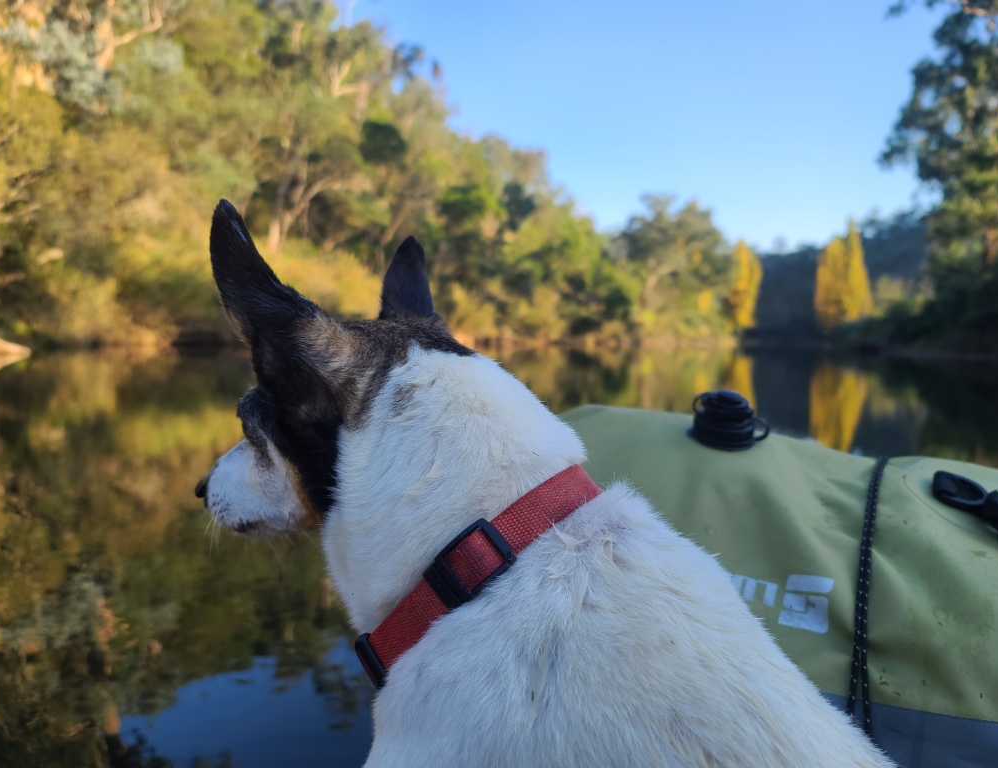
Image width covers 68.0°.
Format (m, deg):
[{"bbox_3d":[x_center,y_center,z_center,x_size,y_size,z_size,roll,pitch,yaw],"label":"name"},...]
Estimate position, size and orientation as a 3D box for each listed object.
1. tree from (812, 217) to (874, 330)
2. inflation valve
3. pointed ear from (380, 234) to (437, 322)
[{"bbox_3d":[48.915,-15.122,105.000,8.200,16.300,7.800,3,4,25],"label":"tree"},{"bbox_3d":[0.170,0.028,0.550,0.058,0.036,0.052,12,18,8],"label":"inflation valve"},{"bbox_3d":[-0.058,-0.063,0.470,0.037,0.066,0.028,1,3,-21],"label":"pointed ear"}]

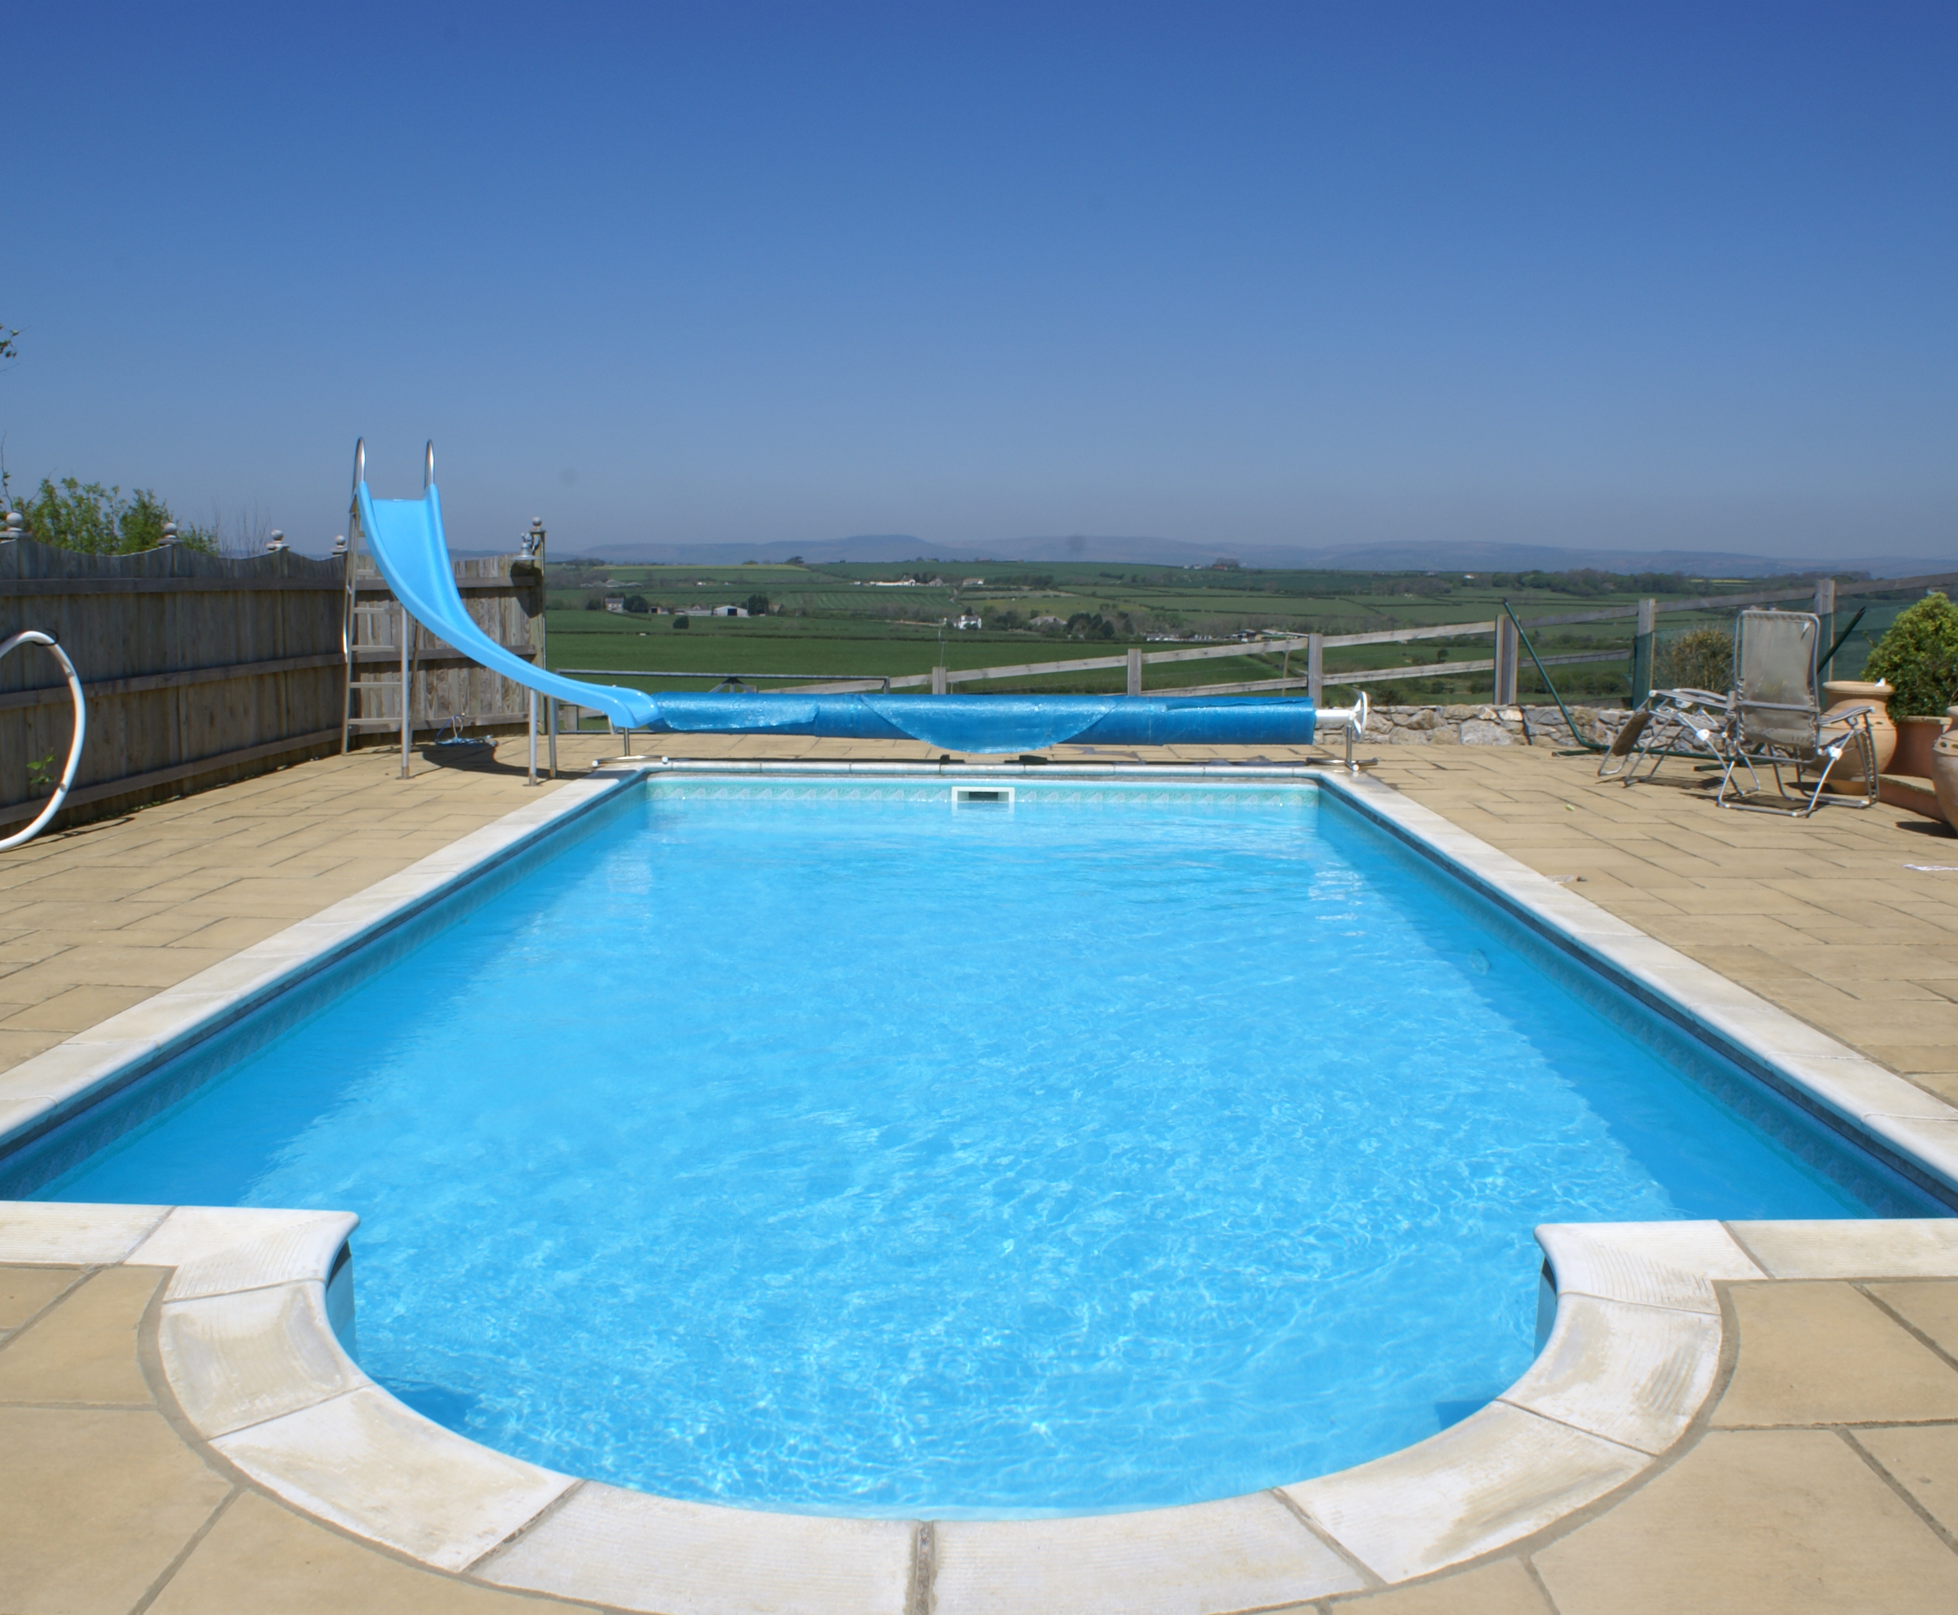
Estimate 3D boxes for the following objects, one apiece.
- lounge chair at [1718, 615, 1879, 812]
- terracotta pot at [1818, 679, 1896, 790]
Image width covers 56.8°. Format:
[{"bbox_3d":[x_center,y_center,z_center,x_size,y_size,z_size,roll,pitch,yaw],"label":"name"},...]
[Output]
[{"bbox_3d":[4.806,-0.554,10.597,0.840,1.120,0.630,-6,10,-42],"label":"lounge chair"},{"bbox_3d":[5.481,-0.431,11.353,0.510,0.690,0.510,1,8,0],"label":"terracotta pot"}]

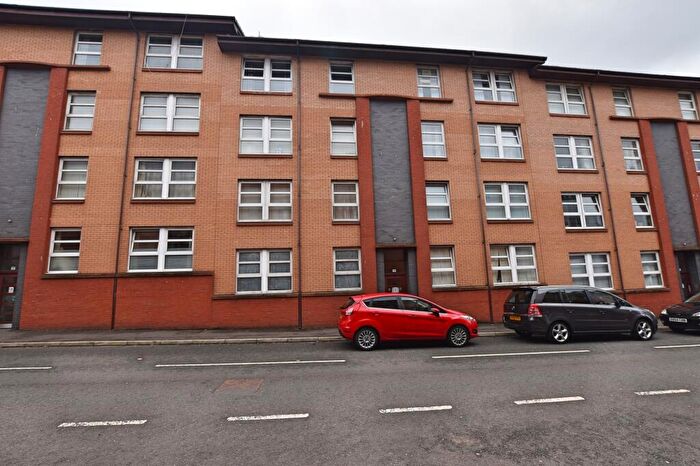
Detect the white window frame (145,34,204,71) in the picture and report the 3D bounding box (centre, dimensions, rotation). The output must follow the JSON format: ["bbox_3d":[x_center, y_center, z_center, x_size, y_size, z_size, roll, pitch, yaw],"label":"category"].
[{"bbox_3d":[-7.114,-7.315,11.886,2.216,1.481,0.110,-1,-9,-6],"label":"white window frame"}]

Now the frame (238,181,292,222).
[{"bbox_3d":[-3.278,-1.226,11.377,2.019,1.591,0.110,-1,-9,-6],"label":"frame"}]

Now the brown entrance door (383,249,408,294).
[{"bbox_3d":[2.009,2.052,12.140,1.045,2.750,0.120,-1,-9,-7],"label":"brown entrance door"}]

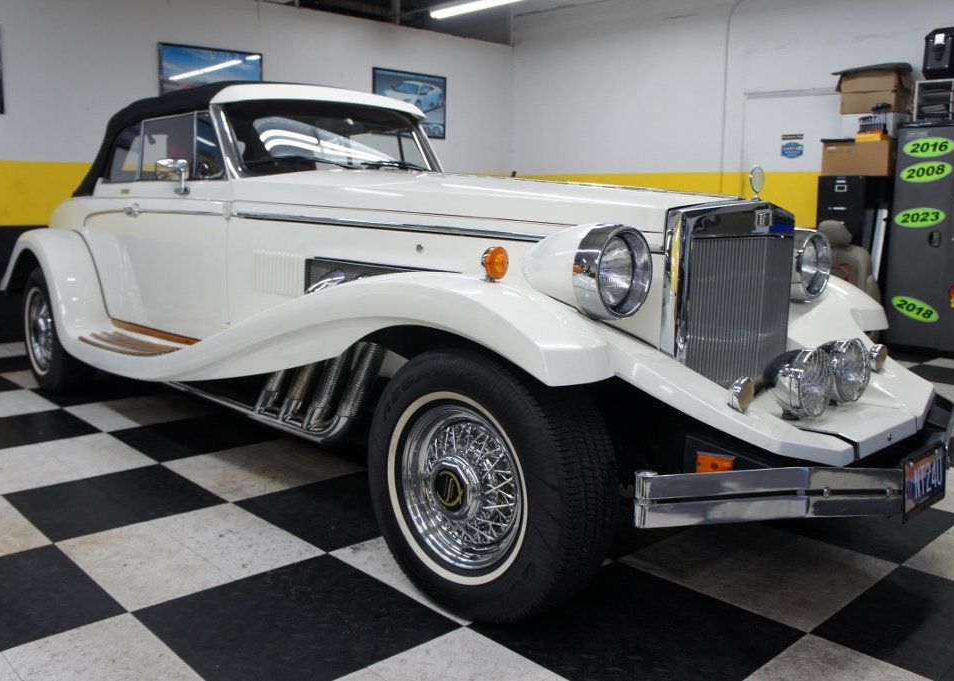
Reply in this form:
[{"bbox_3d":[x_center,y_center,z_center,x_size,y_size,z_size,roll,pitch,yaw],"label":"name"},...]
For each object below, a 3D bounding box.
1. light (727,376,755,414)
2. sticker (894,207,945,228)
[{"bbox_3d":[0.647,0.130,2.101,0.085,0.092,0.055,-8,12,-43],"label":"light"},{"bbox_3d":[3.221,-0.894,6.207,0.006,0.145,0.378,-8,12,-43],"label":"sticker"}]

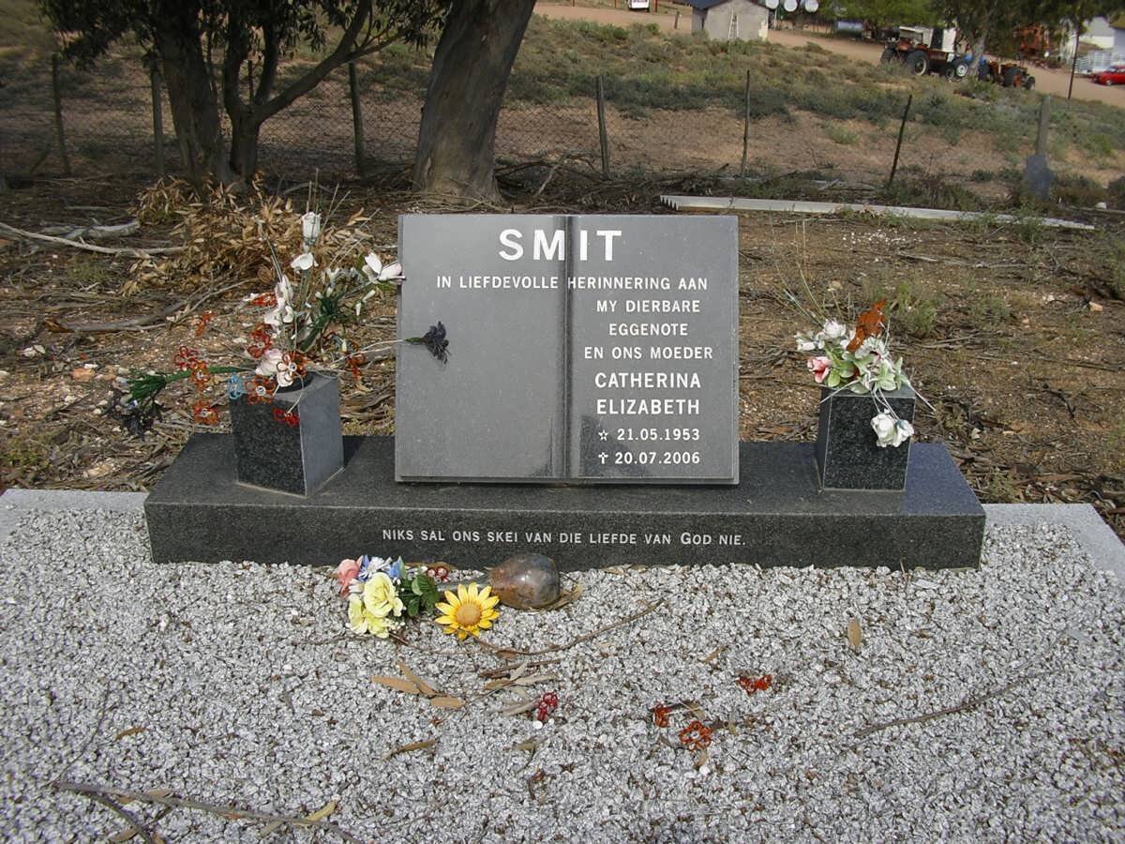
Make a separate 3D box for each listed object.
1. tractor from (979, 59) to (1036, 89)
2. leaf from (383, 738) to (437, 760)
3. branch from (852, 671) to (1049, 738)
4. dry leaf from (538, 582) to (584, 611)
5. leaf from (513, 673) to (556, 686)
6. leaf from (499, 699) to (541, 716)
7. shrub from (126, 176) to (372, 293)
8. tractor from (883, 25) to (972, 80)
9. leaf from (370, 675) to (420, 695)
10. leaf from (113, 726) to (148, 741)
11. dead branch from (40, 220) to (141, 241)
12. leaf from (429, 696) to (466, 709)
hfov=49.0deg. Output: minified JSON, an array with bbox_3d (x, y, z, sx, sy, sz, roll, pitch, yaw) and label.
[{"bbox_3d":[20.892,-16.313,58.000,2.900,1.600,1.600,-11,25,-36],"label":"tractor"},{"bbox_3d":[-0.230,0.493,1.862,0.087,0.012,0.015,-12,27,-26],"label":"leaf"},{"bbox_3d":[0.579,0.410,1.801,0.376,0.020,0.024,-11,26,-24],"label":"branch"},{"bbox_3d":[0.005,0.291,2.054,0.023,0.025,0.113,18,29,36],"label":"dry leaf"},{"bbox_3d":[-0.044,0.422,2.024,0.078,0.012,0.017,-10,26,-22],"label":"leaf"},{"bbox_3d":[-0.060,0.413,1.793,0.067,0.015,0.022,-15,27,-31],"label":"leaf"},{"bbox_3d":[-1.380,-0.866,5.504,1.074,0.345,0.750,1,24,0],"label":"shrub"},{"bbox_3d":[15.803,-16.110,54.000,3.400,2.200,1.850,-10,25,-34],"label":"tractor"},{"bbox_3d":[-0.267,0.427,2.007,0.100,0.012,0.022,12,26,23],"label":"leaf"},{"bbox_3d":[-0.657,0.477,1.887,0.051,0.012,0.013,-12,27,-27],"label":"leaf"},{"bbox_3d":[-2.126,-0.875,5.571,0.450,0.080,0.150,-9,25,-21],"label":"dead branch"},{"bbox_3d":[-0.167,0.408,1.806,0.049,0.012,0.027,-4,24,-10],"label":"leaf"}]

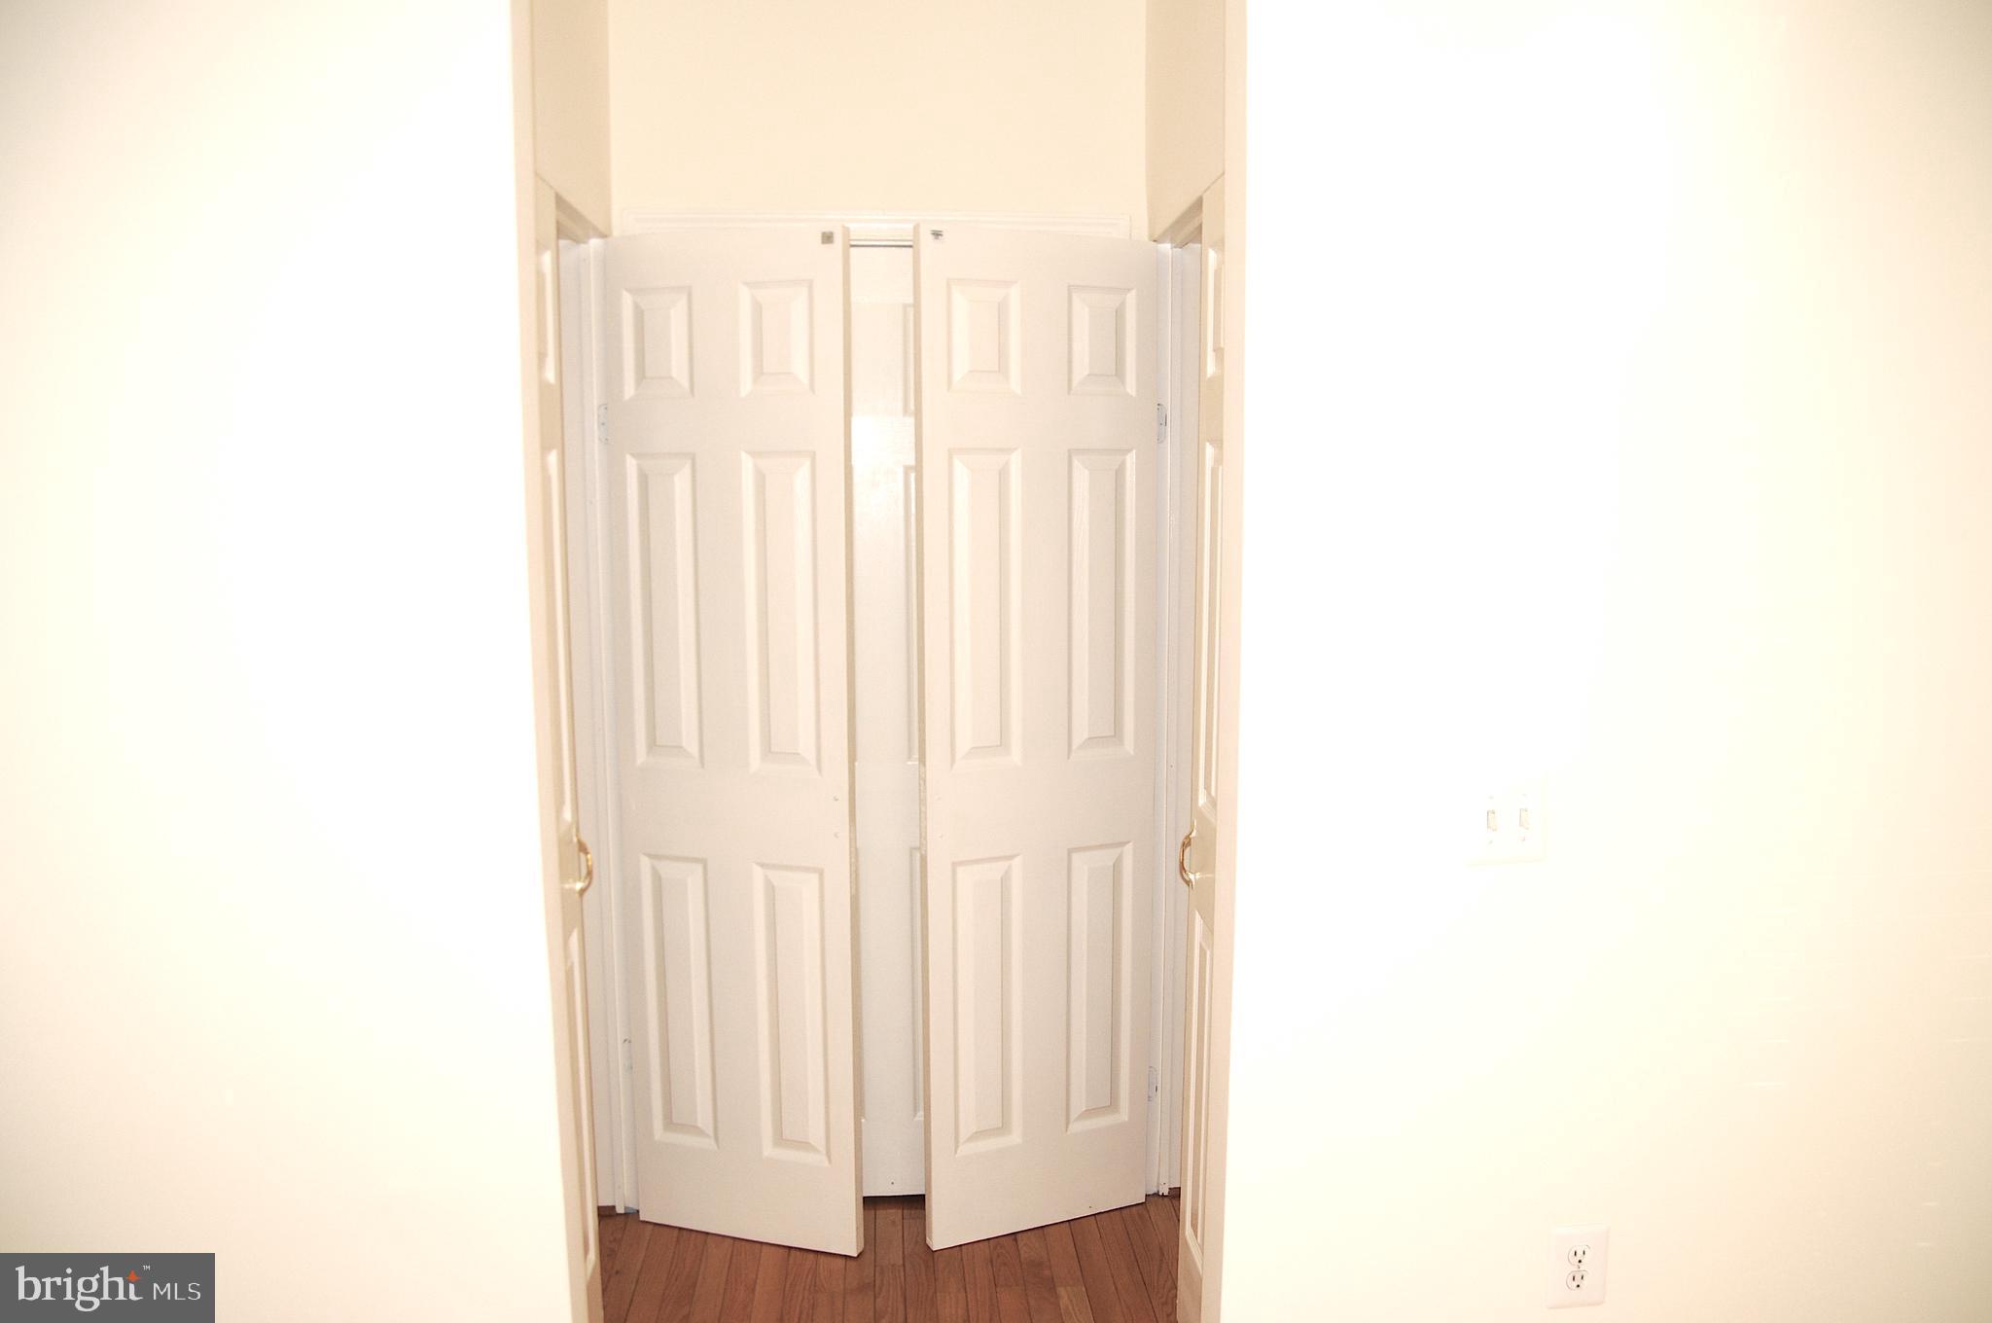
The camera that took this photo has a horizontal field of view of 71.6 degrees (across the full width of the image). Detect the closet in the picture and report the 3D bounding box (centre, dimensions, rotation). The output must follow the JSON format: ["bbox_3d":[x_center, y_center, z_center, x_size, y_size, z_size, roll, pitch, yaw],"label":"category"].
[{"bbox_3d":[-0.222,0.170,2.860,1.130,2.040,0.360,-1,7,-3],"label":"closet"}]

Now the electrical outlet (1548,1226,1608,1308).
[{"bbox_3d":[0.818,0.851,1.932,0.074,0.118,0.010,-1,7,-3],"label":"electrical outlet"}]

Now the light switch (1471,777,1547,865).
[{"bbox_3d":[0.689,0.215,1.851,0.108,0.117,0.014,-1,7,-3],"label":"light switch"}]

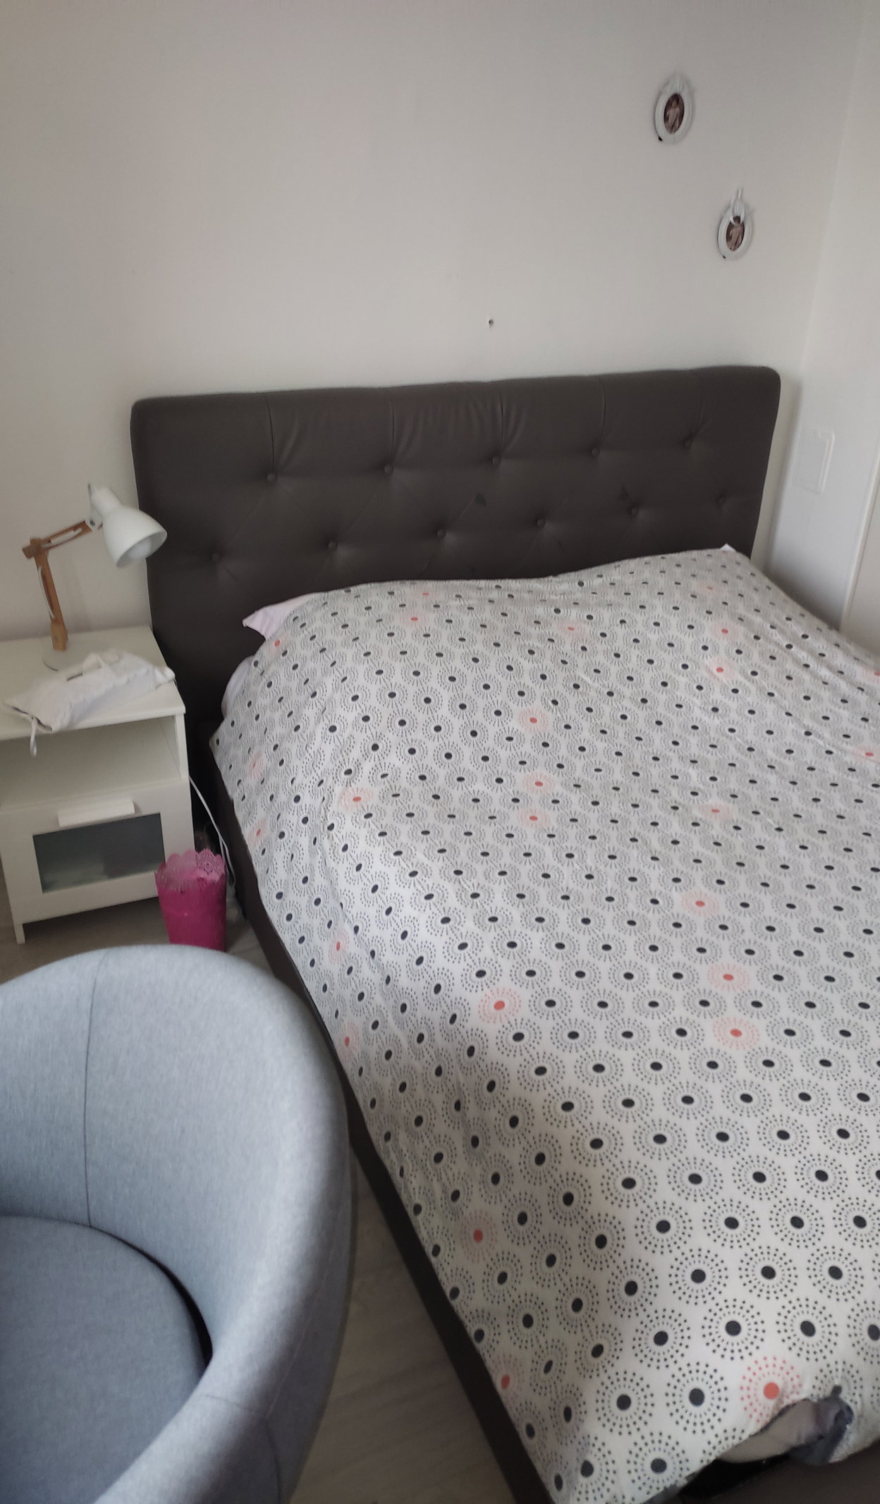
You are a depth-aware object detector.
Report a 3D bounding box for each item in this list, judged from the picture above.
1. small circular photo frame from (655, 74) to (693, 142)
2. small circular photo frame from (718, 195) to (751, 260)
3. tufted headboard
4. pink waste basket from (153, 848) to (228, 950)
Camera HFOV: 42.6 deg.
[{"bbox_3d":[0.535,-1.462,2.576,0.104,0.132,0.018,-11,32,-21],"label":"small circular photo frame"},{"bbox_3d":[0.730,-1.285,2.781,0.101,0.138,0.018,-11,32,-21],"label":"small circular photo frame"},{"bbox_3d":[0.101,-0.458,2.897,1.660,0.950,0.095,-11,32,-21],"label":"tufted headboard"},{"bbox_3d":[-0.517,0.340,2.390,0.147,0.220,0.147,-11,32,-21],"label":"pink waste basket"}]

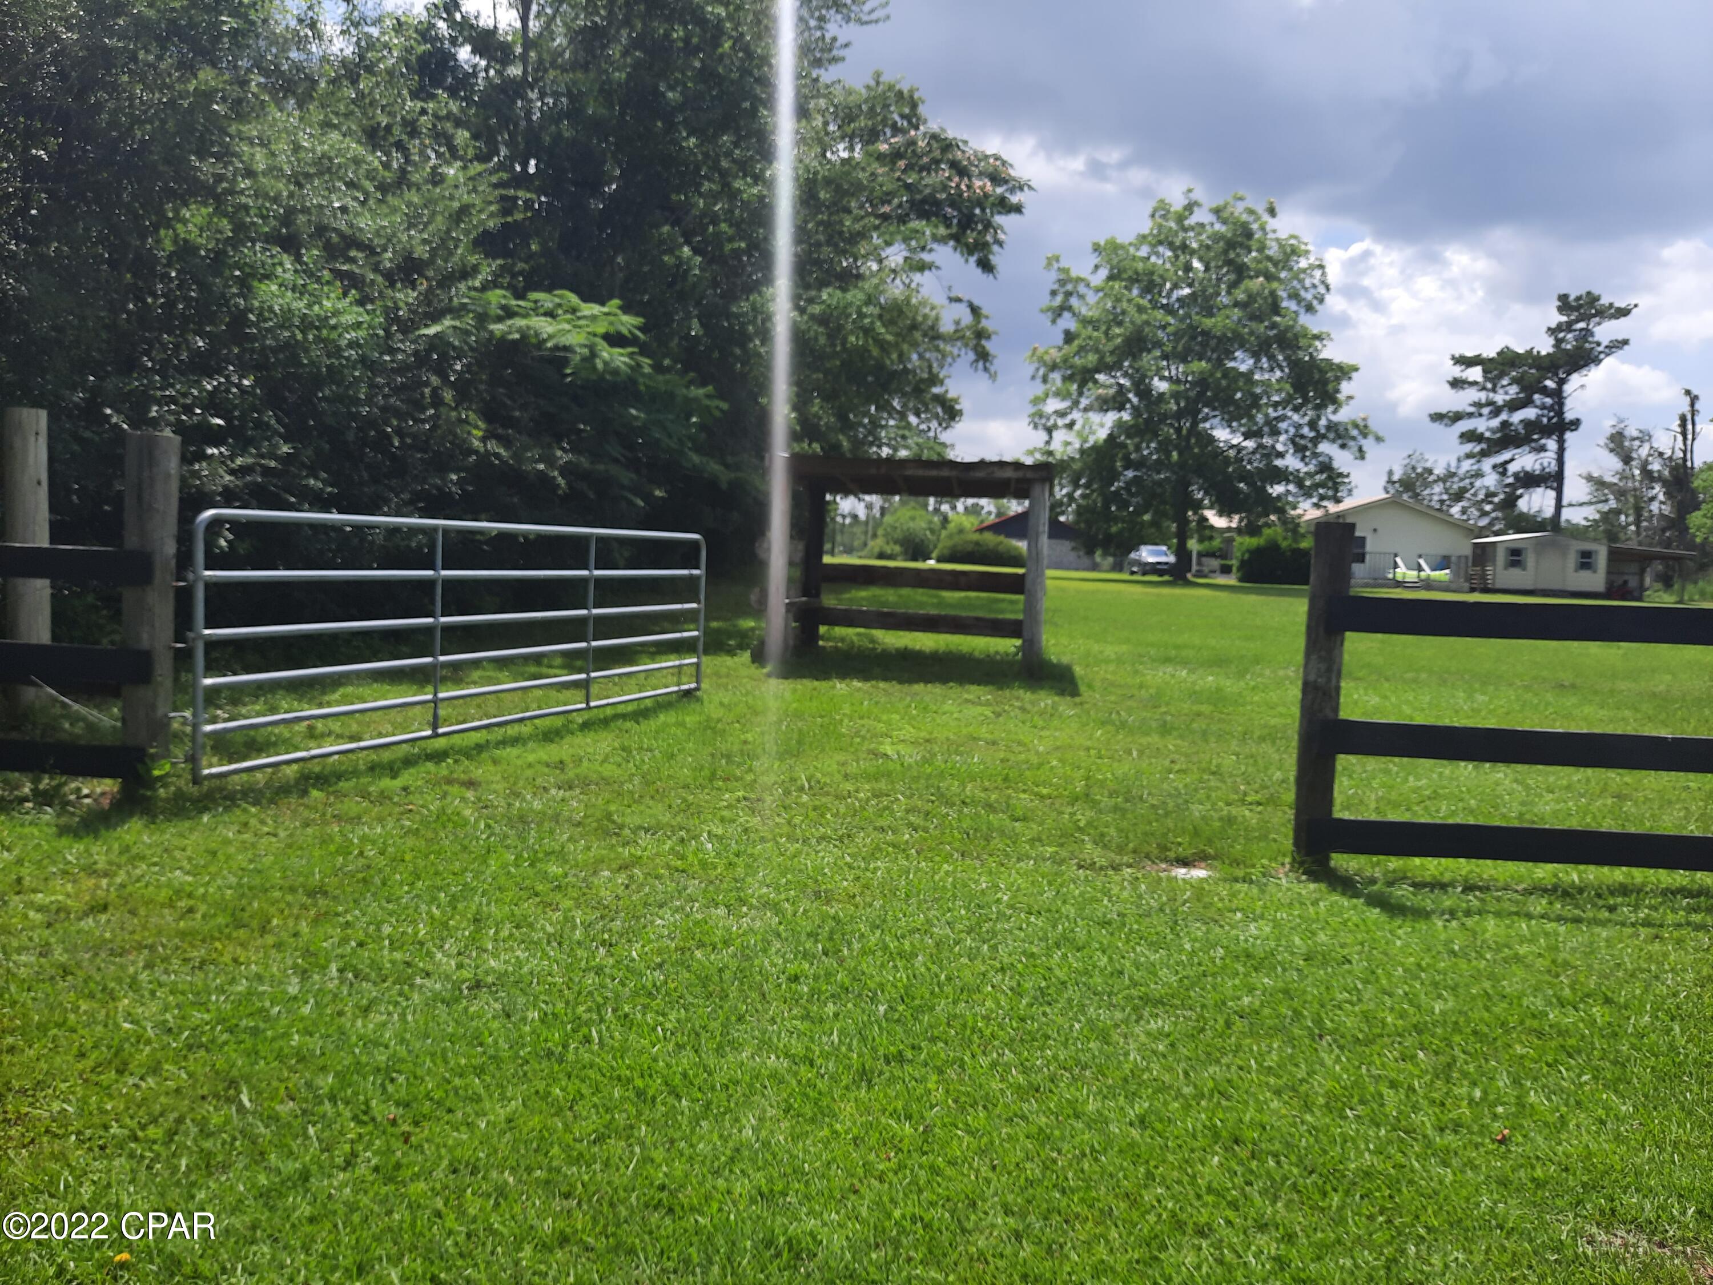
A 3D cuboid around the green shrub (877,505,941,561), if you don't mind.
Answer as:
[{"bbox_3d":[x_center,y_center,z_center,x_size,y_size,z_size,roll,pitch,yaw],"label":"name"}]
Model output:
[{"bbox_3d":[3.332,-7.053,80.000,4.100,3.600,4.000,3,5,0],"label":"green shrub"}]

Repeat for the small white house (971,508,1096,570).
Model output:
[{"bbox_3d":[11.400,-6.734,80.461,7.600,3.900,9.000,3,5,6],"label":"small white house"}]

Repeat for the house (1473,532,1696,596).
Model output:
[{"bbox_3d":[33.620,-3.639,57.500,8.300,2.950,4.400,3,5,15],"label":"house"}]

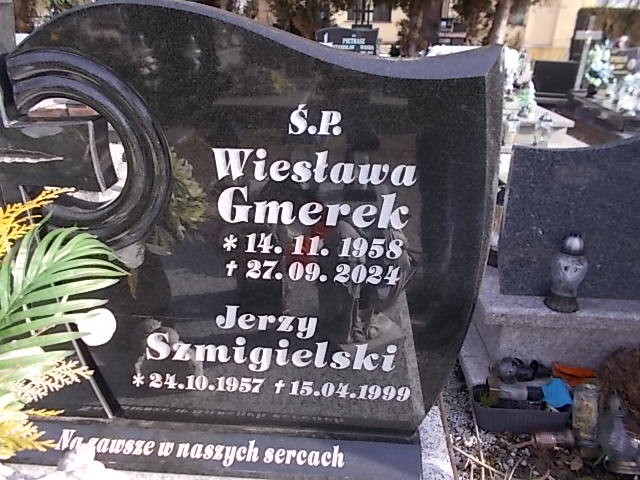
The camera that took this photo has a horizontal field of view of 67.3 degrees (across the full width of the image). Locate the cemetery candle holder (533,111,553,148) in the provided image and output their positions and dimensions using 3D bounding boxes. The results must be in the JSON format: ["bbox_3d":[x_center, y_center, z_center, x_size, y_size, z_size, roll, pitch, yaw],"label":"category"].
[{"bbox_3d":[1.750,-0.857,3.750,0.115,0.270,0.115,1,24,3],"label":"cemetery candle holder"}]

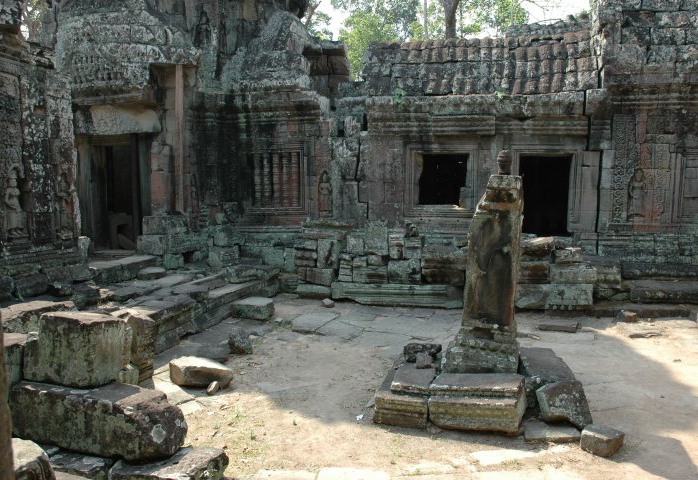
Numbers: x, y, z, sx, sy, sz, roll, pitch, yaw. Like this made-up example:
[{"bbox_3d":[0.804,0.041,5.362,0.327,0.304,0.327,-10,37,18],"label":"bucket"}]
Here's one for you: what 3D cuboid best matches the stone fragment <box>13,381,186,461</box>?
[{"bbox_3d":[-2.050,1.455,4.481,1.360,0.380,0.460,2,7,14],"label":"stone fragment"}]

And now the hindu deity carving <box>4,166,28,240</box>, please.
[{"bbox_3d":[-4.618,-0.506,7.486,0.165,1.001,0.311,1,5,13],"label":"hindu deity carving"}]

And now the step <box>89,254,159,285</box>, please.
[{"bbox_3d":[-4.220,0.552,10.215,0.500,0.310,1.350,4,8,29],"label":"step"}]

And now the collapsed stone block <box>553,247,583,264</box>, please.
[{"bbox_3d":[3.532,0.247,8.750,0.467,0.253,0.389,1,5,12],"label":"collapsed stone block"}]

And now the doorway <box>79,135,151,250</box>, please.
[{"bbox_3d":[-4.362,-0.878,10.111,1.244,2.139,0.438,1,5,15],"label":"doorway"}]

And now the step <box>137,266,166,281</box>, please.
[{"bbox_3d":[-3.750,0.633,10.295,0.450,0.130,0.420,3,7,25],"label":"step"}]

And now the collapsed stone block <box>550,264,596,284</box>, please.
[{"bbox_3d":[3.605,0.551,8.701,0.671,0.282,0.408,1,5,12],"label":"collapsed stone block"}]

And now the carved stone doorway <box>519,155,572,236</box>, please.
[{"bbox_3d":[3.380,-0.765,9.333,0.865,1.381,0.311,1,5,12],"label":"carved stone doorway"}]

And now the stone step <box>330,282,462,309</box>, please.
[{"bbox_3d":[0.930,1.005,10.339,2.400,0.380,0.450,2,7,16],"label":"stone step"}]

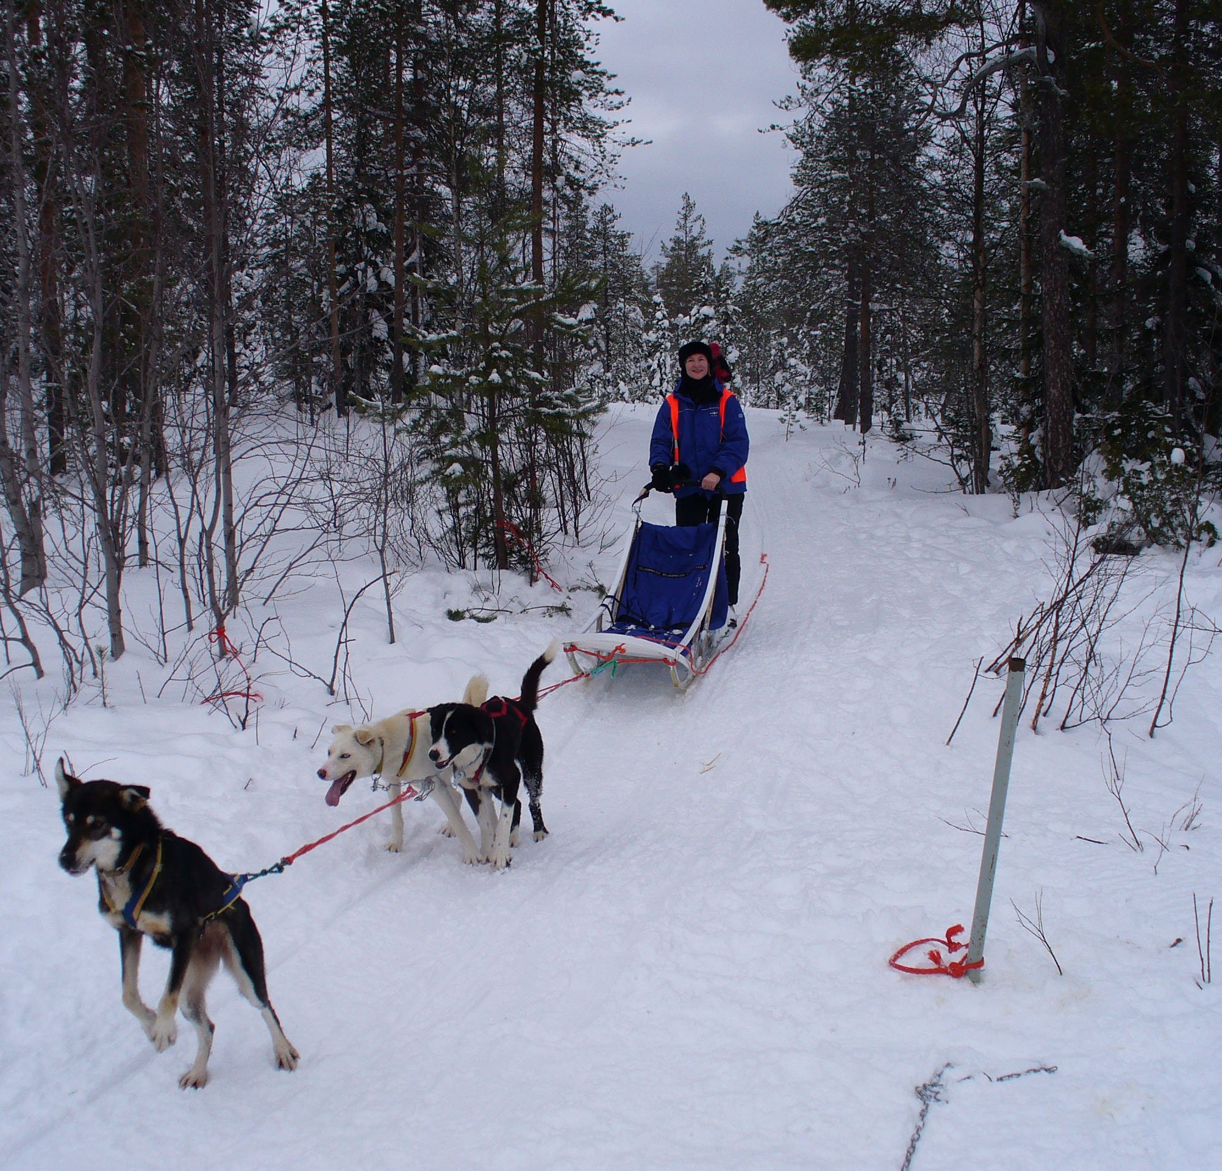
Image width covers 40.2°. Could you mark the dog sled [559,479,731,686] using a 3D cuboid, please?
[{"bbox_3d":[0.337,-0.083,9.739,0.620,0.940,2.050,1,8,14],"label":"dog sled"}]

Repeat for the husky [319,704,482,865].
[{"bbox_3d":[-0.675,0.644,5.983,0.340,0.580,0.780,4,9,32],"label":"husky"}]

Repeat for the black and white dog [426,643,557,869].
[{"bbox_3d":[-0.405,0.598,5.957,0.320,0.670,0.780,1,8,18],"label":"black and white dog"}]

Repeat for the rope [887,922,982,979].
[{"bbox_3d":[0.934,1.032,4.815,0.260,0.080,0.260,0,8,10],"label":"rope"}]

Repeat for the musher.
[{"bbox_3d":[0.536,-0.654,10.340,0.600,1.710,0.500,1,8,12],"label":"musher"}]

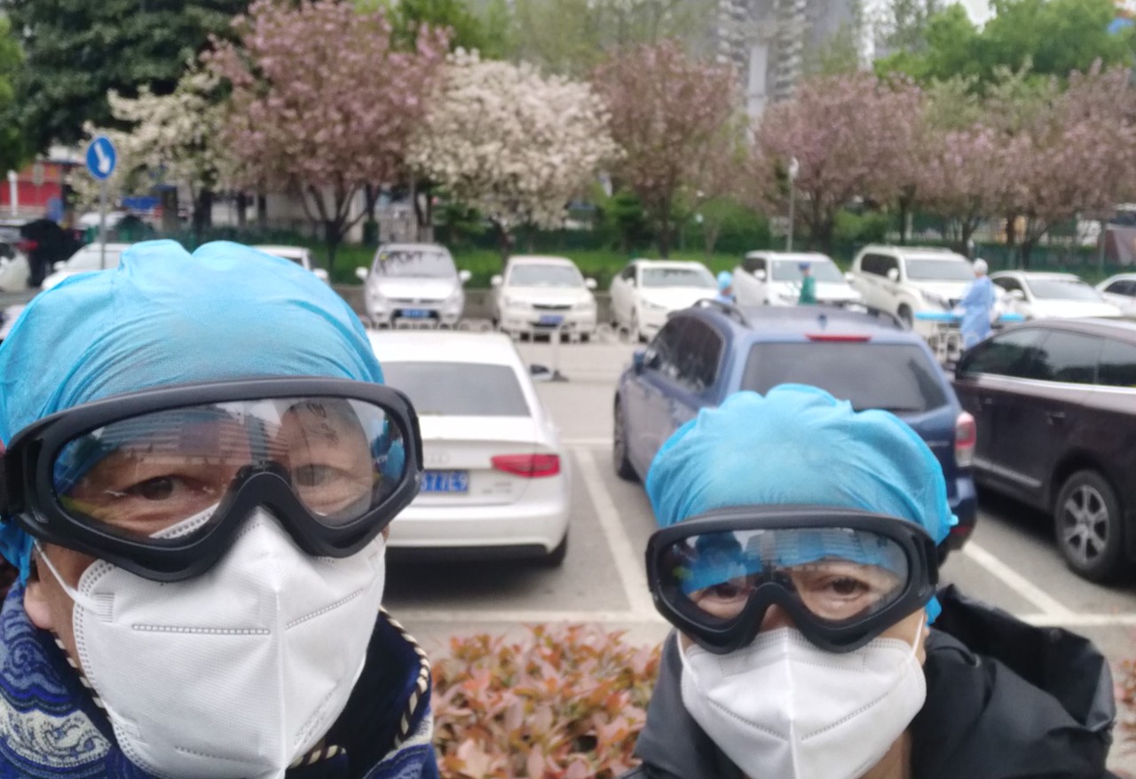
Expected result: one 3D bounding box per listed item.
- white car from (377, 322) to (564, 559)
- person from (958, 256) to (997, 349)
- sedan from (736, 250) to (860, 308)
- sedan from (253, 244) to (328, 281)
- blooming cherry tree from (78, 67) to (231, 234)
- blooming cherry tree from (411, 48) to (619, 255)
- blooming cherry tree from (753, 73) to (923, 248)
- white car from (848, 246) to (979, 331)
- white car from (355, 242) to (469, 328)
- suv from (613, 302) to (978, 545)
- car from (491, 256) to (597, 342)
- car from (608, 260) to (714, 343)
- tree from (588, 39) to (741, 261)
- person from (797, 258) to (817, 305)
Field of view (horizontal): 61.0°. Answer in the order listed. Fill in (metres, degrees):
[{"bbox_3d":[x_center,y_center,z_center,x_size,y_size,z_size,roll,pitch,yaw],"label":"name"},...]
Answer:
[{"bbox_3d":[-1.101,0.163,8.270,1.840,1.430,4.750,1,11,-5],"label":"white car"},{"bbox_3d":[6.881,-1.401,16.348,0.500,1.650,0.550,4,11,12],"label":"person"},{"bbox_3d":[4.953,-2.129,20.993,1.850,1.640,4.600,2,11,-3],"label":"sedan"},{"bbox_3d":[-5.264,-1.813,17.629,1.780,1.520,4.500,1,11,-7],"label":"sedan"},{"bbox_3d":[-11.454,-6.478,27.500,4.399,5.322,4.500,1,10,-5],"label":"blooming cherry tree"},{"bbox_3d":[-1.490,-6.148,25.500,5.397,5.521,5.200,1,10,-5],"label":"blooming cherry tree"},{"bbox_3d":[7.575,-6.260,27.000,4.751,5.160,4.800,1,10,-5],"label":"blooming cherry tree"},{"bbox_3d":[8.065,-2.312,21.954,1.920,1.870,4.800,2,11,-3],"label":"white car"},{"bbox_3d":[-2.885,-1.875,18.160,1.740,1.620,4.350,0,11,-9],"label":"white car"},{"bbox_3d":[1.467,0.157,7.919,1.800,1.710,4.580,1,10,-5],"label":"suv"},{"bbox_3d":[-0.488,-1.837,19.222,1.750,1.470,4.500,1,10,-6],"label":"car"},{"bbox_3d":[1.952,-1.797,19.420,1.800,1.470,4.700,1,10,-5],"label":"car"},{"bbox_3d":[2.446,-5.842,25.000,4.000,6.260,4.000,3,11,5],"label":"tree"},{"bbox_3d":[3.912,-1.292,15.947,0.400,1.640,0.500,3,10,5],"label":"person"}]

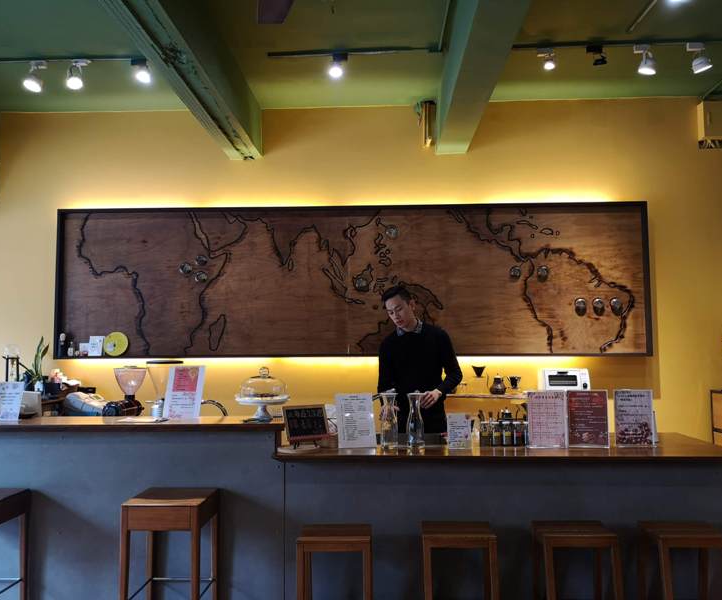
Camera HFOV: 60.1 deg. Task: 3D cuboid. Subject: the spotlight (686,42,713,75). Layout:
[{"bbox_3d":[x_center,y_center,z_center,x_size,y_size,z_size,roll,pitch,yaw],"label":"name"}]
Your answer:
[{"bbox_3d":[2.268,-1.618,4.181,0.150,0.175,0.120,1,-4,-17],"label":"spotlight"}]

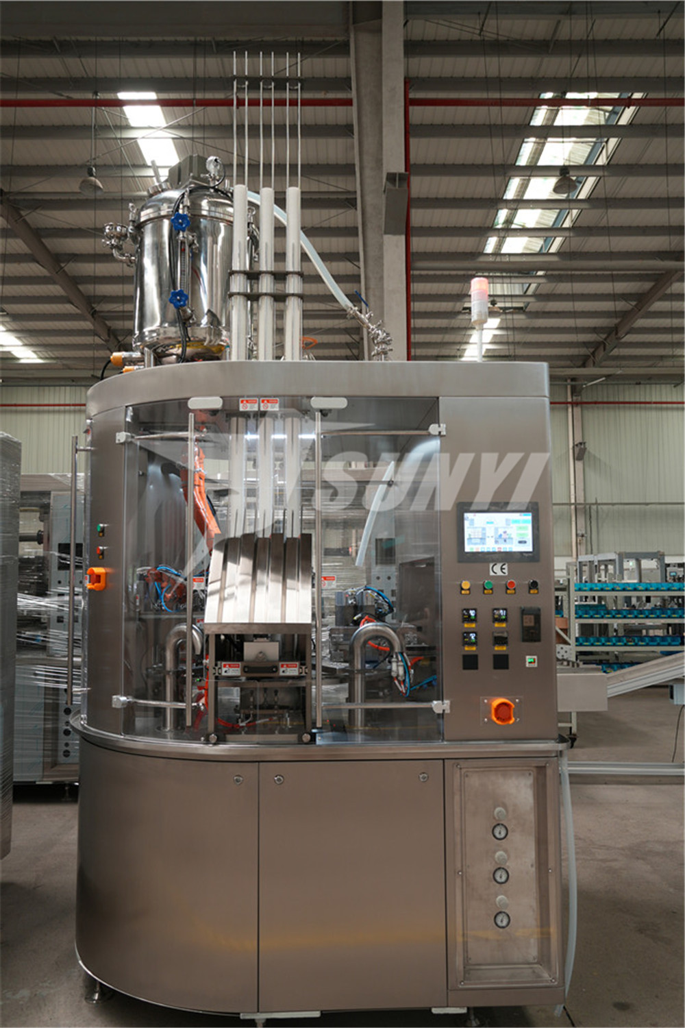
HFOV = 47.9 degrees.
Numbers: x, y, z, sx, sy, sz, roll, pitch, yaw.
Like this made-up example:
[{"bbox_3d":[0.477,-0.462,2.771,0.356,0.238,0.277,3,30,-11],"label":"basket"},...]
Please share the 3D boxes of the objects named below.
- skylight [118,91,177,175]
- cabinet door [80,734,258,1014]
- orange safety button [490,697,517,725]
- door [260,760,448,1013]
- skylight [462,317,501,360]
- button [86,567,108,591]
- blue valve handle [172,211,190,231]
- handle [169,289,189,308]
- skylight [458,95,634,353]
[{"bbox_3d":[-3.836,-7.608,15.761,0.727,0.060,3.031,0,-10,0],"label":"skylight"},{"bbox_3d":[-0.681,1.178,2.627,0.938,0.760,0.200,-3,-5,35],"label":"cabinet door"},{"bbox_3d":[0.511,0.625,2.451,0.073,0.080,0.050,0,-4,-2],"label":"orange safety button"},{"bbox_3d":[0.032,1.159,2.432,0.590,0.757,0.030,0,-4,-2],"label":"door"},{"bbox_3d":[4.683,-5.872,26.052,0.684,0.060,3.810,0,-10,0],"label":"skylight"},{"bbox_3d":[-0.868,0.229,2.719,0.052,0.080,0.073,4,-6,-43],"label":"button"},{"bbox_3d":[-0.575,-1.040,2.744,0.064,0.064,0.024,0,-4,0],"label":"blue valve handle"},{"bbox_3d":[-0.579,-0.759,2.723,0.064,0.064,0.024,0,-4,0],"label":"handle"},{"bbox_3d":[4.653,-6.817,21.096,1.891,0.300,13.738,0,-10,0],"label":"skylight"}]

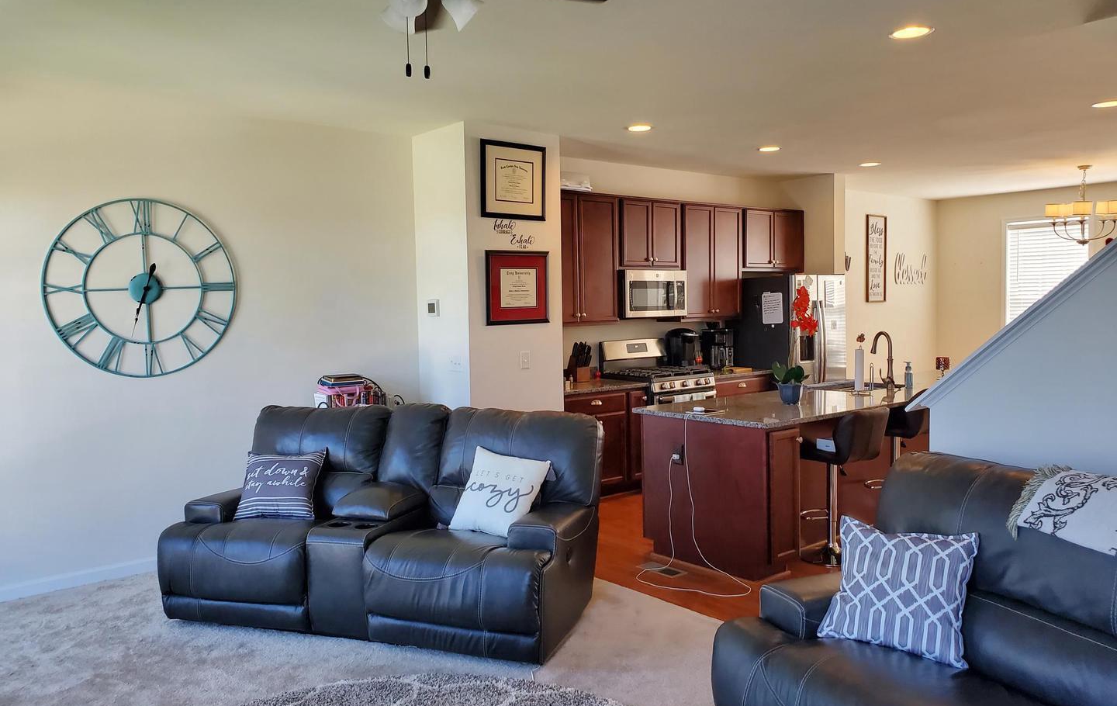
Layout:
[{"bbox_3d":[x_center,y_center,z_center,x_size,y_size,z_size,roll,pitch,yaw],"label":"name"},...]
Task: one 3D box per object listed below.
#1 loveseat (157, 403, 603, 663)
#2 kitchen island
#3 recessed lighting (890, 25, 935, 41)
[{"bbox_3d":[-0.867,0.824,4.337,2.020,1.010,0.950,0,4,19],"label":"loveseat"},{"bbox_3d":[2.111,0.723,5.921,3.444,0.914,0.992,-4,5,-40],"label":"kitchen island"},{"bbox_3d":[1.589,-1.444,3.771,0.190,0.030,0.190,-1,4,0],"label":"recessed lighting"}]

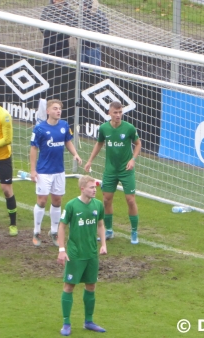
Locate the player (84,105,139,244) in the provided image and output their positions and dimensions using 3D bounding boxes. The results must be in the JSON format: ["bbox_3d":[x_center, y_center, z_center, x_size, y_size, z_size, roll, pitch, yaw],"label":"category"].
[{"bbox_3d":[0.138,0.019,53.880,0.720,1.798,0.460,4,9,12],"label":"player"}]

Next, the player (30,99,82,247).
[{"bbox_3d":[-0.589,0.033,53.425,0.640,1.861,0.430,-2,10,-27],"label":"player"}]

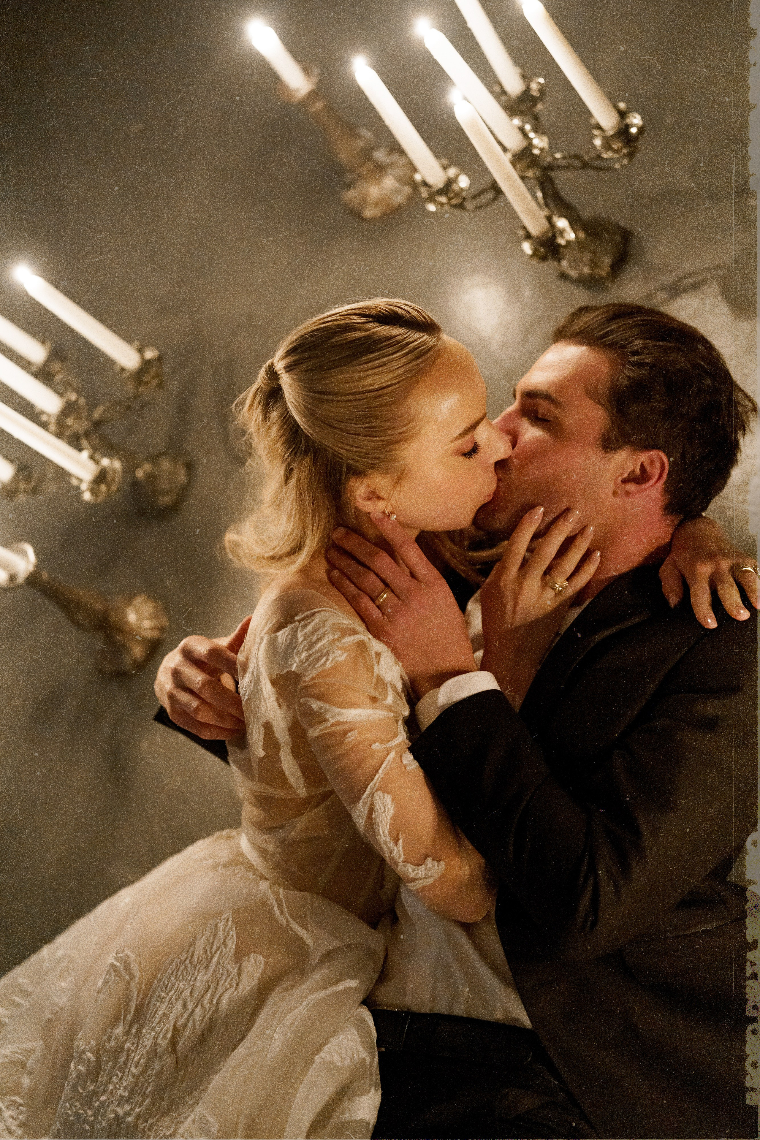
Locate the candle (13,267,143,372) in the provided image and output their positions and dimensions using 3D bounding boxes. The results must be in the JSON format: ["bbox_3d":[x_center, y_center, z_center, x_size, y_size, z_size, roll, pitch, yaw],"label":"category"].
[{"bbox_3d":[-0.314,-0.263,1.655,0.022,0.205,0.022,38,90,32],"label":"candle"}]

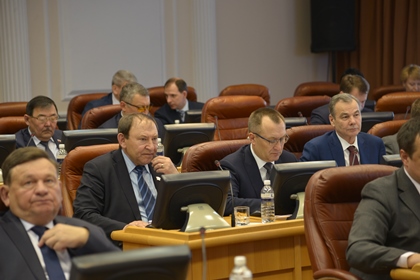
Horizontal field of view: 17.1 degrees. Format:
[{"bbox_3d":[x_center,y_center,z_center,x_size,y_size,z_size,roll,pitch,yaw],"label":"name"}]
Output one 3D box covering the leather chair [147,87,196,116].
[{"bbox_3d":[-0.321,0.129,11.524,0.640,1.100,0.680,-1,6,8],"label":"leather chair"}]

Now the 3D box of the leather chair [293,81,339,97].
[{"bbox_3d":[0.967,0.116,11.305,0.640,1.130,0.680,-3,6,-12],"label":"leather chair"}]

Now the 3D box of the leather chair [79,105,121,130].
[{"bbox_3d":[-0.494,0.317,9.486,0.640,1.100,0.680,-8,9,-43],"label":"leather chair"}]

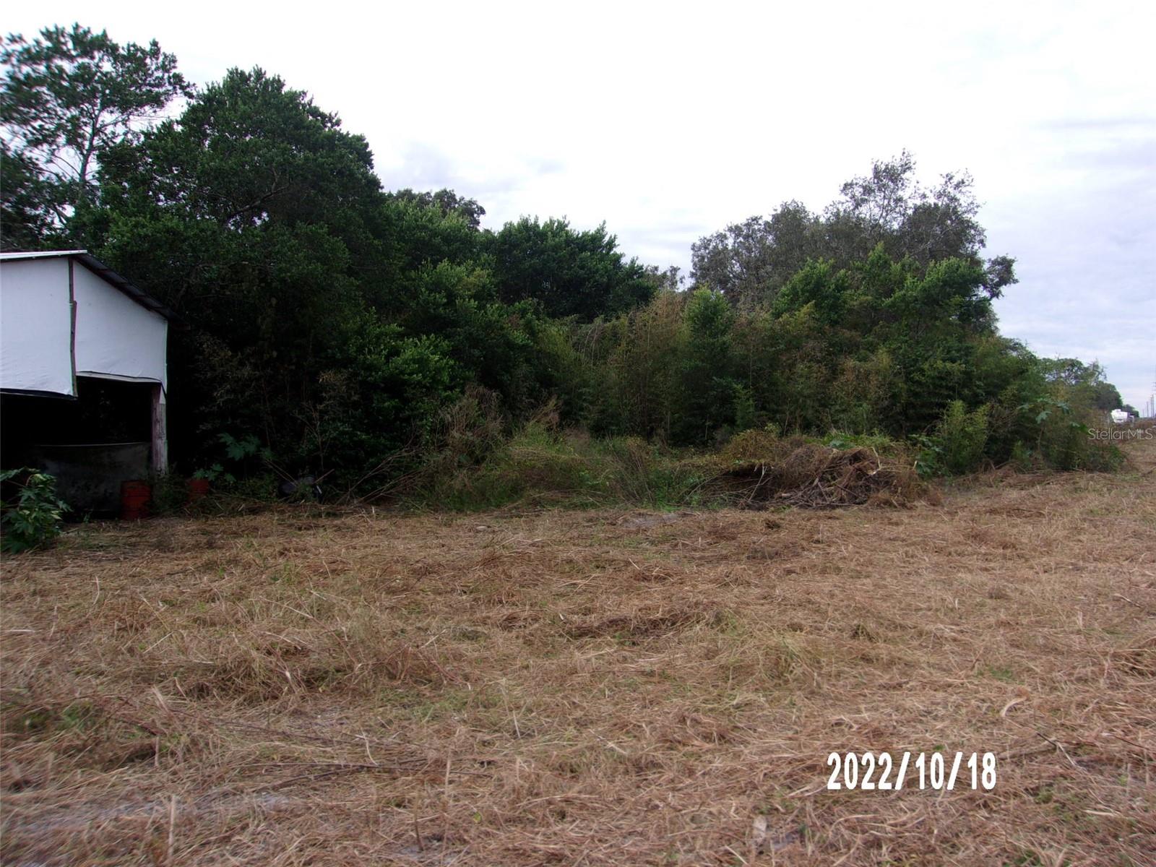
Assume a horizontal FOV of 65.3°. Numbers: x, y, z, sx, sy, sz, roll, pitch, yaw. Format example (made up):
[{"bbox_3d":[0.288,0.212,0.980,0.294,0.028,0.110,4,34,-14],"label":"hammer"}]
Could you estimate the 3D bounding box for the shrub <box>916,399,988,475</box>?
[{"bbox_3d":[9.988,0.144,24.000,1.900,2.000,1.700,0,1,0],"label":"shrub"}]

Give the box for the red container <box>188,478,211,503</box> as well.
[{"bbox_3d":[-6.387,0.990,15.200,0.370,0.450,0.370,0,1,0],"label":"red container"}]

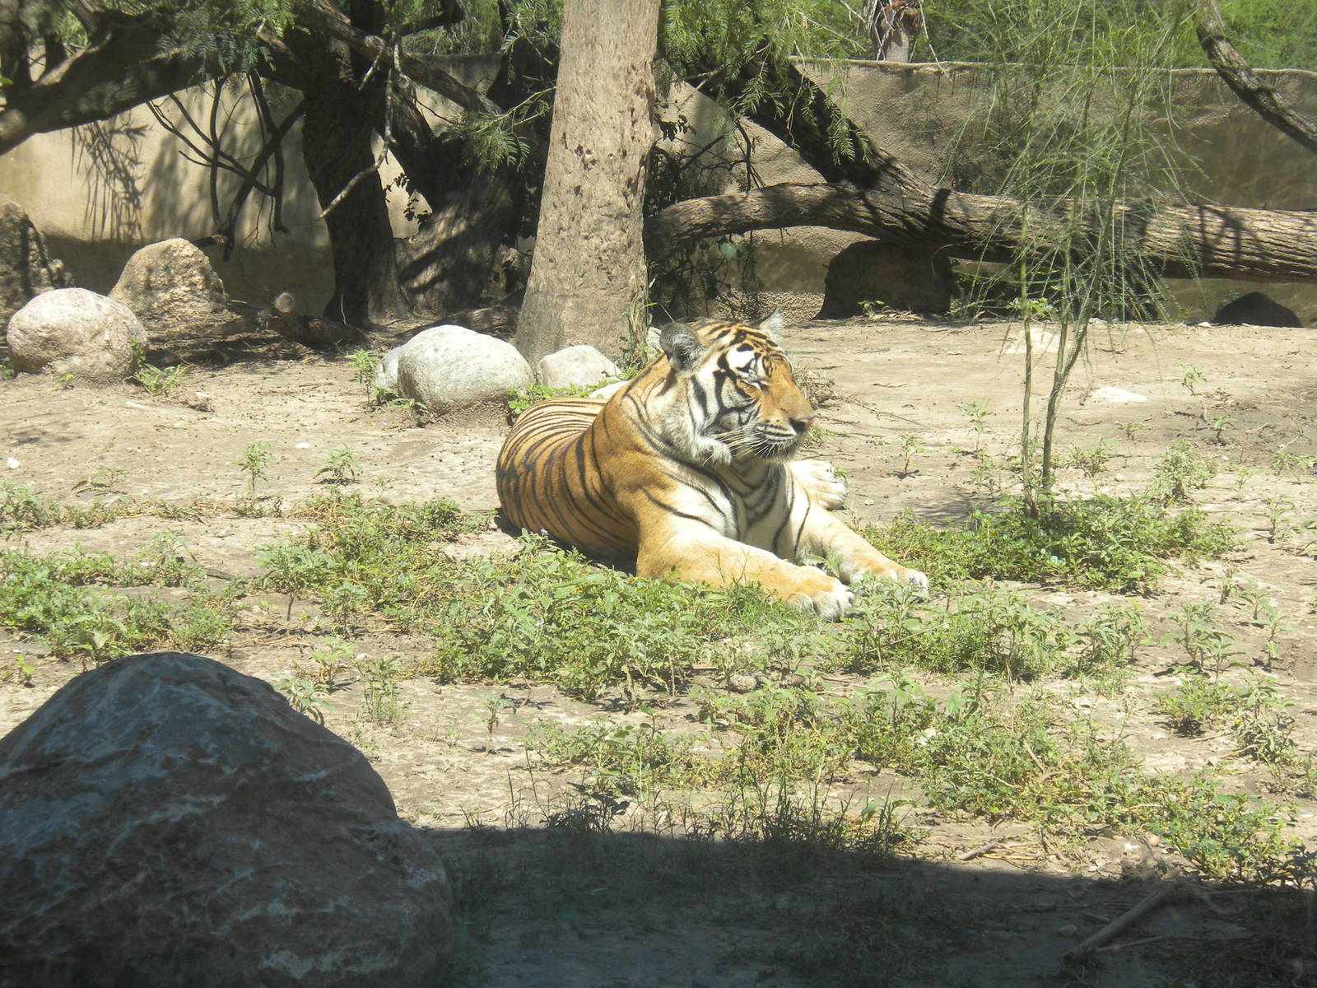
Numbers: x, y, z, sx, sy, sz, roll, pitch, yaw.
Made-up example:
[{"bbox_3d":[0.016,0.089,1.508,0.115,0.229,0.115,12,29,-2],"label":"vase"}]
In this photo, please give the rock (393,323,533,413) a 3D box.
[{"bbox_3d":[-0.631,-0.425,12.370,0.440,0.270,0.360,0,9,0],"label":"rock"}]

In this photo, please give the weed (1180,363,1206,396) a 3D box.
[{"bbox_3d":[1.774,-0.381,12.620,0.090,0.105,0.090,0,9,0],"label":"weed"}]

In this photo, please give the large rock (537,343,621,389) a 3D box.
[{"bbox_3d":[-0.272,-0.433,12.872,0.282,0.152,0.226,0,10,0],"label":"large rock"}]

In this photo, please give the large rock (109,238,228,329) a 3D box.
[{"bbox_3d":[-1.839,-0.803,14.378,0.452,0.310,0.358,0,11,0],"label":"large rock"}]

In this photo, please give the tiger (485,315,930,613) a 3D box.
[{"bbox_3d":[0.160,-0.131,9.426,0.720,0.610,1.500,-6,11,-34],"label":"tiger"}]

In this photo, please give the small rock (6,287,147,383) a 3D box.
[{"bbox_3d":[-1.999,-0.544,13.059,0.484,0.328,0.426,0,10,0],"label":"small rock"}]

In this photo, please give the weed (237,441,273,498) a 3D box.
[{"bbox_3d":[-1.134,-0.068,10.694,0.101,0.159,0.091,0,10,0],"label":"weed"}]

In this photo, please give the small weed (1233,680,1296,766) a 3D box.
[{"bbox_3d":[1.219,0.460,7.646,0.128,0.169,0.115,0,10,0],"label":"small weed"}]

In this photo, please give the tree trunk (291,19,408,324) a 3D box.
[{"bbox_3d":[-1.192,-1.249,14.694,0.420,1.170,0.330,0,9,0],"label":"tree trunk"}]

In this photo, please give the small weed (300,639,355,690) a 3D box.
[{"bbox_3d":[-0.696,0.352,8.003,0.112,0.100,0.105,0,9,0],"label":"small weed"}]

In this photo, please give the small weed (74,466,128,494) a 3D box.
[{"bbox_3d":[-1.645,-0.050,11.198,0.161,0.068,0.129,0,11,0],"label":"small weed"}]

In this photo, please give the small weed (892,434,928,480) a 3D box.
[{"bbox_3d":[0.758,-0.120,11.430,0.108,0.116,0.098,0,11,0],"label":"small weed"}]

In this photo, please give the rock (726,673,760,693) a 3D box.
[{"bbox_3d":[0.197,0.435,8.826,0.076,0.037,0.061,0,11,0],"label":"rock"}]

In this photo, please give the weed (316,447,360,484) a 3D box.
[{"bbox_3d":[-0.910,-0.094,10.788,0.130,0.110,0.120,0,9,0],"label":"weed"}]

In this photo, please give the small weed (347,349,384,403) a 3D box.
[{"bbox_3d":[-0.983,-0.400,12.713,0.124,0.167,0.112,0,11,0],"label":"small weed"}]

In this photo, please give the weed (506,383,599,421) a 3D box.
[{"bbox_3d":[-0.325,-0.325,12.245,0.300,0.110,0.200,0,9,0],"label":"weed"}]

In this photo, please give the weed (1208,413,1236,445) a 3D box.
[{"bbox_3d":[1.771,-0.210,11.953,0.084,0.089,0.076,0,11,0],"label":"weed"}]

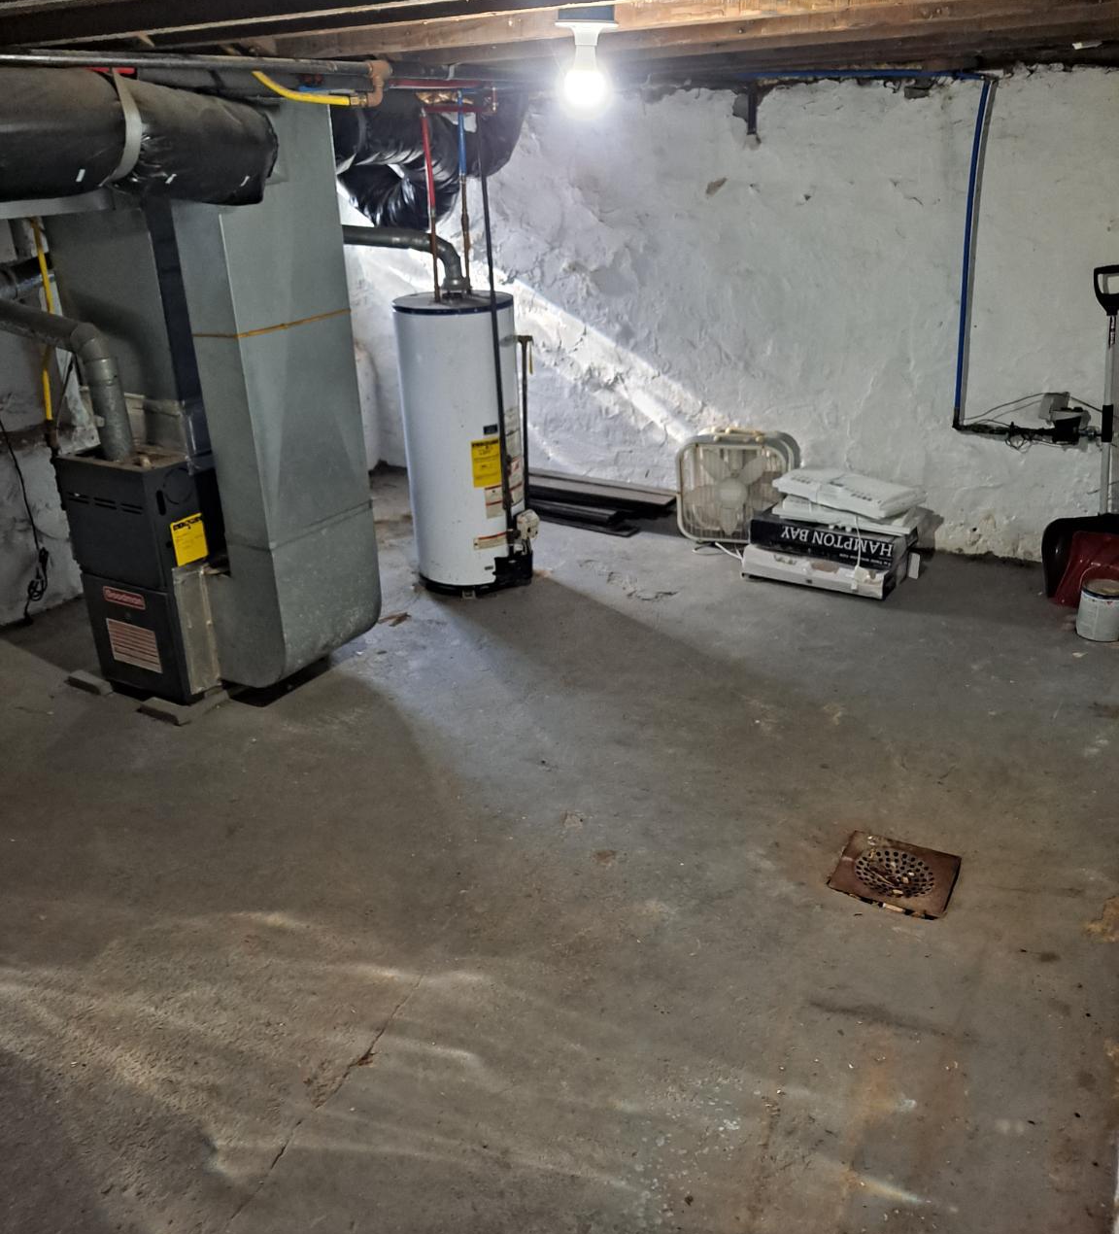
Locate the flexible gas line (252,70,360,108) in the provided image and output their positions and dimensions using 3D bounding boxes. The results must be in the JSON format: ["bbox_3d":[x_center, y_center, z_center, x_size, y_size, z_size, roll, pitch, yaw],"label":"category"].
[{"bbox_3d":[-0.600,-1.248,2.550,0.280,0.100,0.045,-15,25,-27],"label":"flexible gas line"}]

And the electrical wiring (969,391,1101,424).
[{"bbox_3d":[1.979,-0.872,4.529,0.528,0.140,0.080,10,26,28],"label":"electrical wiring"}]

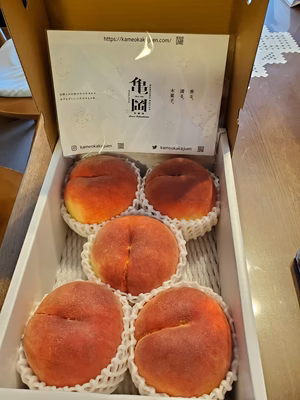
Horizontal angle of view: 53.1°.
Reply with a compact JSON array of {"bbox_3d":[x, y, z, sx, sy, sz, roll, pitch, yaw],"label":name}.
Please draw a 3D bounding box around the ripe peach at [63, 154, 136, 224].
[{"bbox_3d":[-0.062,-0.012,0.389,0.095,0.087,0.095,1,55,4],"label":"ripe peach"}]

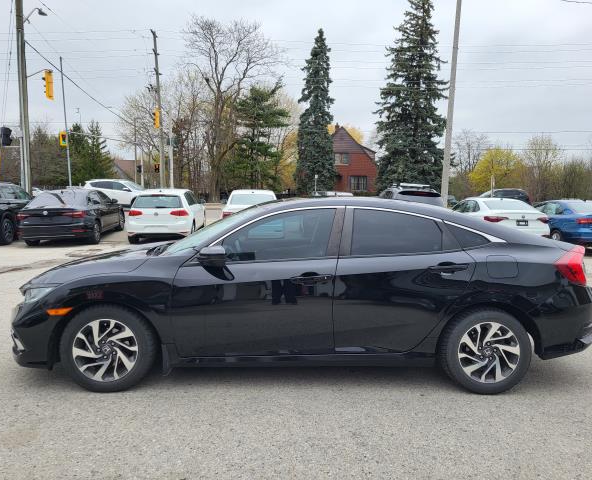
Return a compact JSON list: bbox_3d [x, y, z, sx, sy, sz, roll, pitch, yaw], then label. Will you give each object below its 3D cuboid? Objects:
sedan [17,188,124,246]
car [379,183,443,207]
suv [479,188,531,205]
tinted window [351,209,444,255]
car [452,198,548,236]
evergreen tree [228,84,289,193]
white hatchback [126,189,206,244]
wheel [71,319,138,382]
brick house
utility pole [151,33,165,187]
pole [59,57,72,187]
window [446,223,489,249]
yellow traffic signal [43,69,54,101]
[{"bbox_3d":[-6.435,-0.820,14.342,1.800,1.460,4.700,0,6,-7],"label":"sedan"},{"bbox_3d":[3.748,-0.977,16.285,1.840,1.700,4.550,1,6,2],"label":"car"},{"bbox_3d":[12.121,-2.378,30.006,4.500,1.650,1.830,-1,6,-19],"label":"suv"},{"bbox_3d":[0.712,-0.054,3.458,0.660,0.390,0.050,0,-24,0],"label":"tinted window"},{"bbox_3d":[6.089,-0.645,15.236,1.800,1.460,4.680,1,5,0],"label":"car"},{"bbox_3d":[-3.823,-10.346,49.000,6.000,10.900,6.000,0,6,0],"label":"evergreen tree"},{"bbox_3d":[-3.918,-0.891,15.199,1.800,1.460,4.260,0,6,-5],"label":"white hatchback"},{"bbox_3d":[-1.328,0.763,3.444,0.450,0.450,0.180,0,6,0],"label":"wheel"},{"bbox_3d":[5.369,-9.592,58.000,9.000,8.500,10.000,1,6,3],"label":"brick house"},{"bbox_3d":[-8.440,-7.307,29.457,0.320,10.794,0.320,-2,5,0],"label":"utility pole"},{"bbox_3d":[-16.895,-7.991,35.434,0.210,10.597,0.210,-2,5,0],"label":"pole"},{"bbox_3d":[1.250,-0.033,3.503,0.320,0.185,0.090,1,5,-2],"label":"window"},{"bbox_3d":[-9.042,-5.644,17.562,0.360,1.020,0.360,1,5,-6],"label":"yellow traffic signal"}]

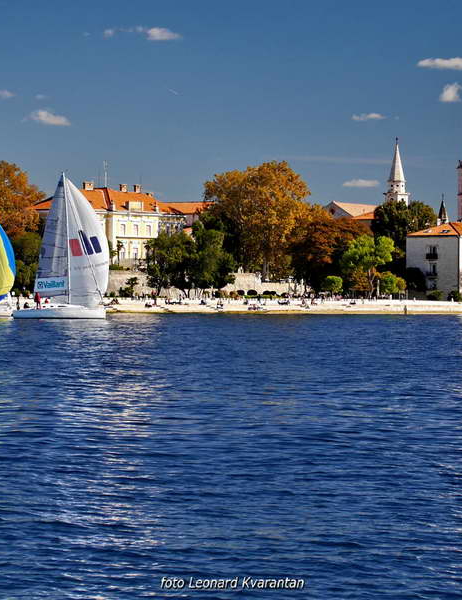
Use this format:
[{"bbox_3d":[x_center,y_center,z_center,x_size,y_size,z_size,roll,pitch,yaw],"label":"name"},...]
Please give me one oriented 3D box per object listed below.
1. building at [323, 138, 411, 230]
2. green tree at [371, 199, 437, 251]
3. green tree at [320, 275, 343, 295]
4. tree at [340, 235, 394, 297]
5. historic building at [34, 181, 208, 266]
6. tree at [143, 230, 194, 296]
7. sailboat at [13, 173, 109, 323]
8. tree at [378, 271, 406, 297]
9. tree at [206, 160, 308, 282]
[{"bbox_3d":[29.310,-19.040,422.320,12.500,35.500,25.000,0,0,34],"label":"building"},{"bbox_3d":[32.680,-10.080,357.000,12.430,18.080,11.810,0,0,0],"label":"green tree"},{"bbox_3d":[15.800,-2.300,295.000,3.420,3.350,3.420,0,0,0],"label":"green tree"},{"bbox_3d":[22.170,-5.480,310.000,8.830,10.470,8.390,0,0,0],"label":"tree"},{"bbox_3d":[-22.000,-14.120,352.000,14.000,15.500,39.000,0,0,41],"label":"historic building"},{"bbox_3d":[-9.740,-5.700,300.000,8.230,10.610,7.820,0,0,0],"label":"tree"},{"bbox_3d":[-19.190,-6.100,212.000,10.700,16.300,4.000,0,0,6],"label":"sailboat"},{"bbox_3d":[26.420,-2.550,312.000,4.610,4.610,4.470,0,0,0],"label":"tree"},{"bbox_3d":[4.640,-14.290,345.000,19.300,22.210,18.330,0,0,0],"label":"tree"}]

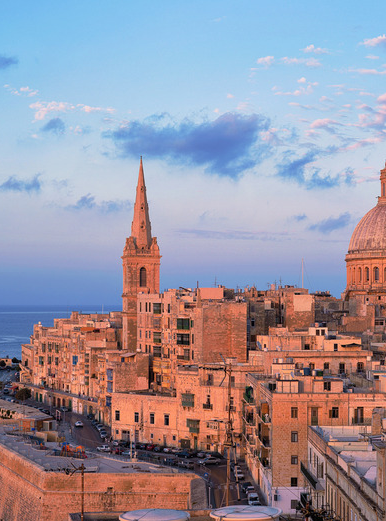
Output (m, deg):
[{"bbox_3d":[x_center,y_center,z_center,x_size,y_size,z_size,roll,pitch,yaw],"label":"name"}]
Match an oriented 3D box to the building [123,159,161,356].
[{"bbox_3d":[-14.341,0.989,301.846,9.800,60.000,9.800,0,-2,-11],"label":"building"}]

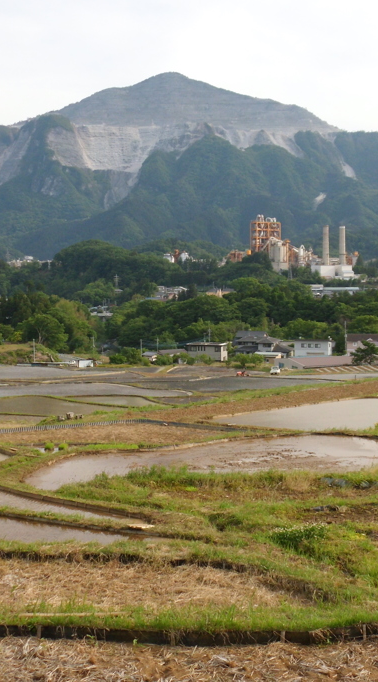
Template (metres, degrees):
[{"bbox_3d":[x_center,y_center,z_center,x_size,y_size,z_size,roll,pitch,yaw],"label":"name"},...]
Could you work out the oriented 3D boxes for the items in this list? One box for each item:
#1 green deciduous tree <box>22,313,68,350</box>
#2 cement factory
[{"bbox_3d":[-45.330,-2.790,248.000,15.580,12.200,15.580,-1,6,0],"label":"green deciduous tree"},{"bbox_3d":[146.670,-133.790,1150.000,156.990,90.660,100.000,-2,6,-10],"label":"cement factory"}]

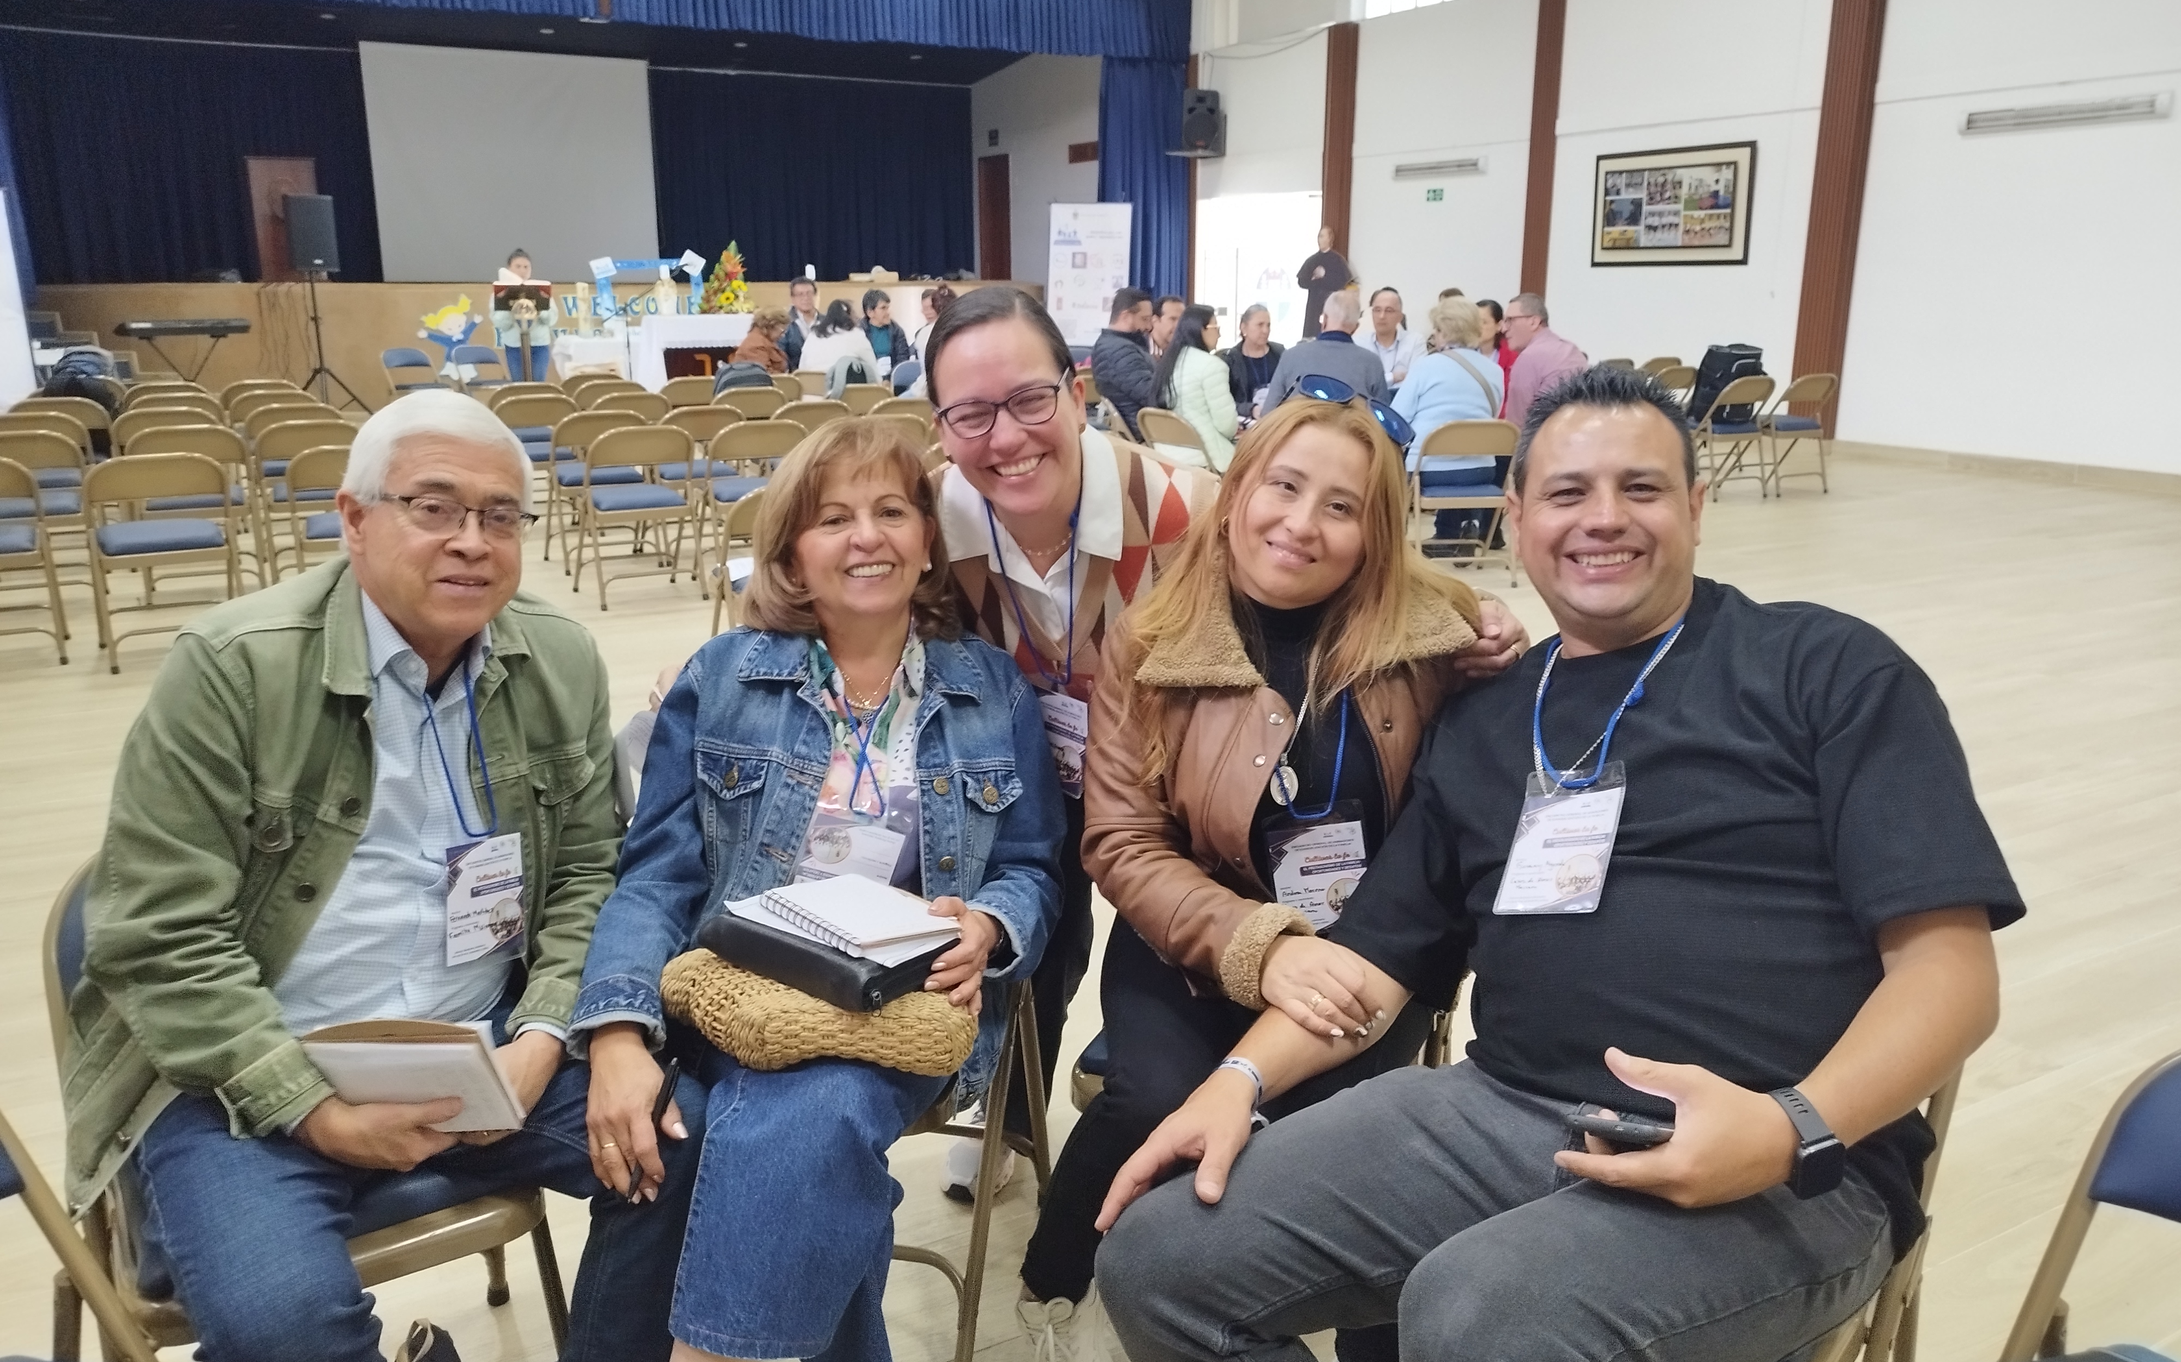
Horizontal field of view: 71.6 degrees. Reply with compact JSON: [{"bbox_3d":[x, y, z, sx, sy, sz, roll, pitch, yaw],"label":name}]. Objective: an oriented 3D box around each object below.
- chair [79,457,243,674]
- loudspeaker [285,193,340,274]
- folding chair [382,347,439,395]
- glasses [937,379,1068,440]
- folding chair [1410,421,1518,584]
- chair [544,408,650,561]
[{"bbox_3d":[-3.403,-0.478,5.561,0.465,0.760,0.480,-10,18,-33],"label":"chair"},{"bbox_3d":[-7.160,-4.109,13.906,0.420,0.700,0.390,-11,18,-35],"label":"loudspeaker"},{"bbox_3d":[-6.163,-2.664,13.883,0.480,0.760,0.465,12,19,39],"label":"folding chair"},{"bbox_3d":[-0.086,-0.303,1.623,0.132,0.043,0.140,-11,20,11],"label":"glasses"},{"bbox_3d":[1.654,-0.841,6.932,0.465,0.760,0.480,-2,15,-6],"label":"folding chair"},{"bbox_3d":[-2.371,-0.936,7.294,0.460,0.757,0.490,-8,17,-28],"label":"chair"}]

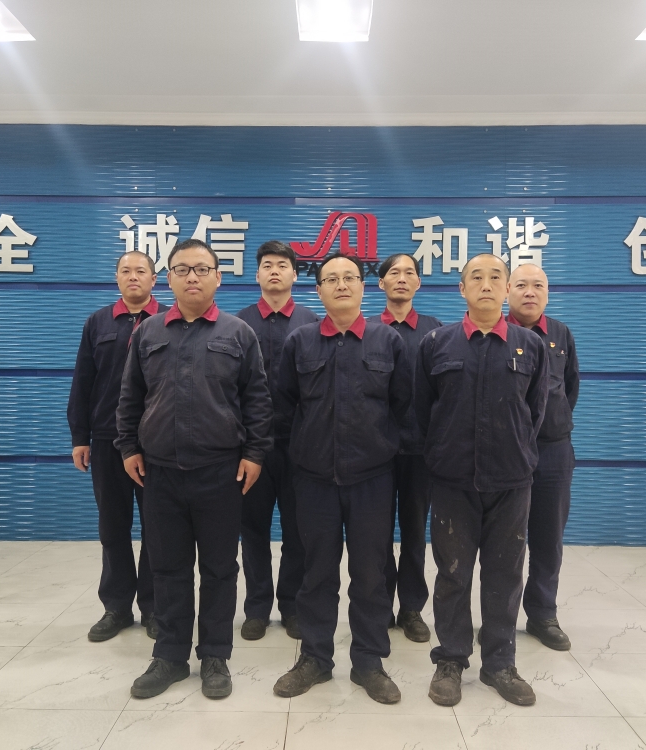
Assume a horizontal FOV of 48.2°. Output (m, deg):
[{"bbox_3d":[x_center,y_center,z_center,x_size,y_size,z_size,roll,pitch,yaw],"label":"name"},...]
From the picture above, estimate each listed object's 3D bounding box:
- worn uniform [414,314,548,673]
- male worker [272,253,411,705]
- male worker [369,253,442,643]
[{"bbox_3d":[0.621,0.462,2.830,0.510,1.400,0.360,0,1,3],"label":"worn uniform"},{"bbox_3d":[0.073,0.365,2.865,0.552,1.701,0.400,0,1,1],"label":"male worker"},{"bbox_3d":[0.369,0.314,3.450,0.514,1.788,0.380,0,1,4],"label":"male worker"}]

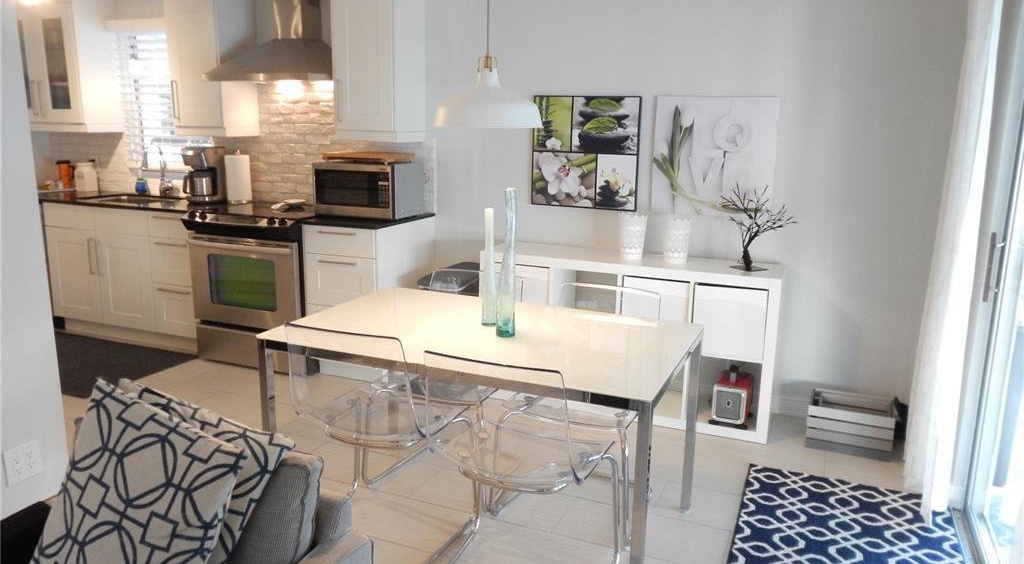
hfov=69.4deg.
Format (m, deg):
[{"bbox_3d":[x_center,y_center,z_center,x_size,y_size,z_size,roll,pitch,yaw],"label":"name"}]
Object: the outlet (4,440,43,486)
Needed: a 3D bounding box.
[{"bbox_3d":[-1.582,0.586,2.401,0.012,0.114,0.116,6,13,22],"label":"outlet"}]

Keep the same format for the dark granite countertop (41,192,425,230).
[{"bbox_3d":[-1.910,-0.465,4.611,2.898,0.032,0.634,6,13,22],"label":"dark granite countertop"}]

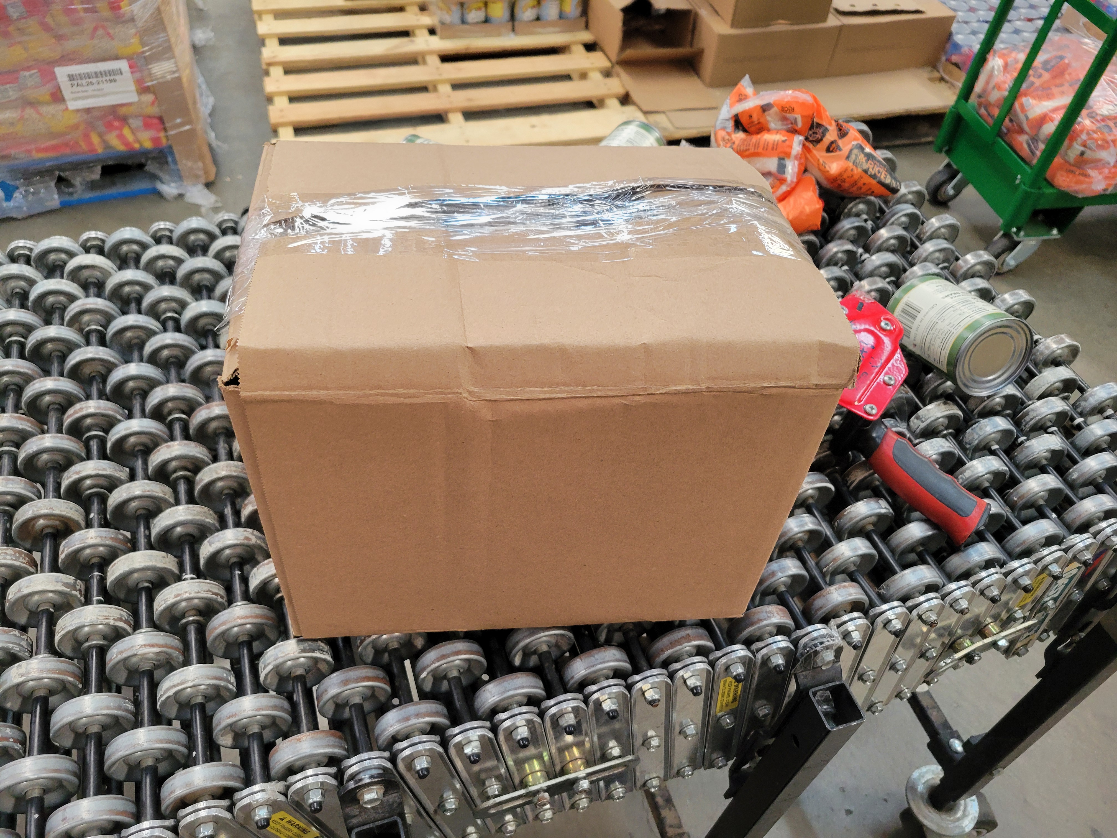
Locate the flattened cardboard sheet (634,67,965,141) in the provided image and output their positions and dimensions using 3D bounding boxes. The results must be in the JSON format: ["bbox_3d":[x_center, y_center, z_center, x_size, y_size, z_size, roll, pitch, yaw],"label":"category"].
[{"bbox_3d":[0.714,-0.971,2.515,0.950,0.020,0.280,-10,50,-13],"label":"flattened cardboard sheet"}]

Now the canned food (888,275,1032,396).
[{"bbox_3d":[0.374,-0.081,0.792,0.075,0.075,0.114,-6,29,-10],"label":"canned food"}]

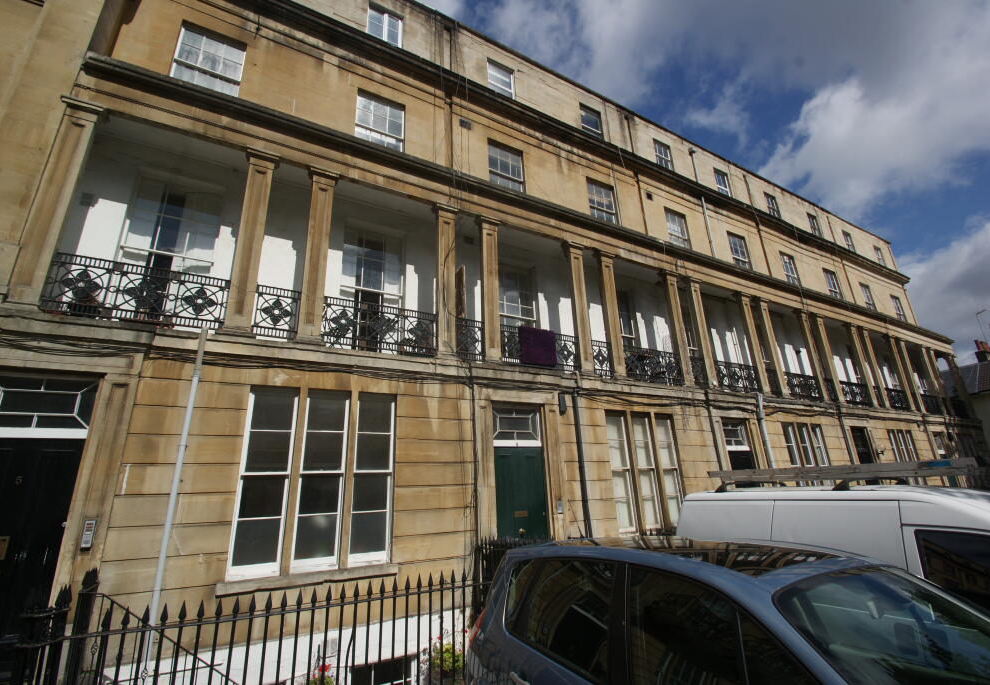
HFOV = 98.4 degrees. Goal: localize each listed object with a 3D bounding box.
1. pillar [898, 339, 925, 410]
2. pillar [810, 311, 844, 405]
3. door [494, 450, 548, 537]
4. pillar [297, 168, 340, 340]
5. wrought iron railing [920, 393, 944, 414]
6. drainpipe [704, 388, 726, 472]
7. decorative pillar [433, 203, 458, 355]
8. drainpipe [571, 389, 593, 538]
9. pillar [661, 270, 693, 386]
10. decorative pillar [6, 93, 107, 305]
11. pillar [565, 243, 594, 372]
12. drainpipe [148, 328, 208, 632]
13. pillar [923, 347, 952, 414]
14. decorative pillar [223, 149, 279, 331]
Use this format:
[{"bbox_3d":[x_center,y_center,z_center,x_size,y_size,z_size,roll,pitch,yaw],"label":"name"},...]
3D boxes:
[{"bbox_3d":[17.181,1.374,17.710,0.430,3.010,0.330,8,-20,-28],"label":"pillar"},{"bbox_3d":[11.462,0.573,14.674,0.430,3.010,0.330,8,-20,-28],"label":"pillar"},{"bbox_3d":[0.452,2.902,7.239,0.979,2.200,0.090,7,-19,-28],"label":"door"},{"bbox_3d":[-2.926,-1.443,7.034,0.430,3.010,0.330,8,-20,-28],"label":"pillar"},{"bbox_3d":[17.078,2.429,16.771,1.788,0.784,0.060,7,-19,-28],"label":"wrought iron railing"},{"bbox_3d":[5.382,3.025,10.155,0.120,3.900,0.130,8,-20,-28],"label":"drainpipe"},{"bbox_3d":[-0.877,-1.137,7.698,0.370,2.905,0.240,7,-19,-28],"label":"decorative pillar"},{"bbox_3d":[1.691,2.635,8.028,0.120,3.705,0.120,8,-20,-27],"label":"drainpipe"},{"bbox_3d":[4.687,-0.381,10.938,0.449,3.016,0.270,8,-20,-27],"label":"pillar"},{"bbox_3d":[-5.688,-1.831,5.567,0.460,3.010,0.380,8,-20,-28],"label":"decorative pillar"},{"bbox_3d":[1.820,-0.757,9.110,0.370,2.953,0.240,7,-19,-28],"label":"pillar"},{"bbox_3d":[-3.663,1.571,4.925,0.110,3.629,0.110,7,-19,-28],"label":"drainpipe"},{"bbox_3d":[17.979,1.581,17.547,0.370,2.872,0.240,7,-19,-28],"label":"pillar"},{"bbox_3d":[-3.755,-1.560,6.593,0.430,3.010,0.330,8,-20,-28],"label":"decorative pillar"}]

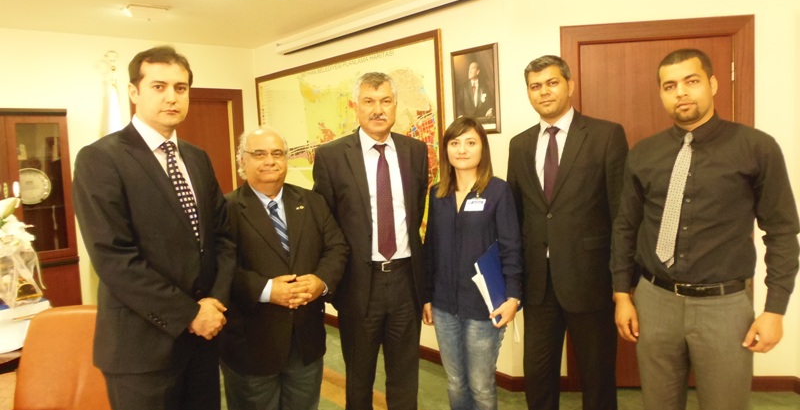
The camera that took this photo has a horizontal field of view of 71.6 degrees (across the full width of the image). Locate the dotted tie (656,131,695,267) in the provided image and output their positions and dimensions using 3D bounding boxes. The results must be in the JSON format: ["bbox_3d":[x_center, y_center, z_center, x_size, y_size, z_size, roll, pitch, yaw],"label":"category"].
[{"bbox_3d":[0.941,-0.016,1.885,0.078,0.465,0.065,12,13,35],"label":"dotted tie"}]

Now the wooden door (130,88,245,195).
[{"bbox_3d":[-1.786,0.025,4.902,0.981,2.083,0.100,-8,7,-42],"label":"wooden door"}]

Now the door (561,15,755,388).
[{"bbox_3d":[1.440,0.035,3.124,1.030,2.074,0.100,-2,5,6],"label":"door"}]

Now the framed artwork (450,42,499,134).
[{"bbox_3d":[0.434,-0.663,3.249,0.030,0.500,0.356,-8,7,-42],"label":"framed artwork"}]

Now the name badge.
[{"bbox_3d":[0.317,0.000,2.330,0.086,0.056,0.010,0,-2,9],"label":"name badge"}]

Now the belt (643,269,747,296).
[{"bbox_3d":[1.079,0.286,2.040,0.345,0.065,0.255,1,7,37],"label":"belt"}]

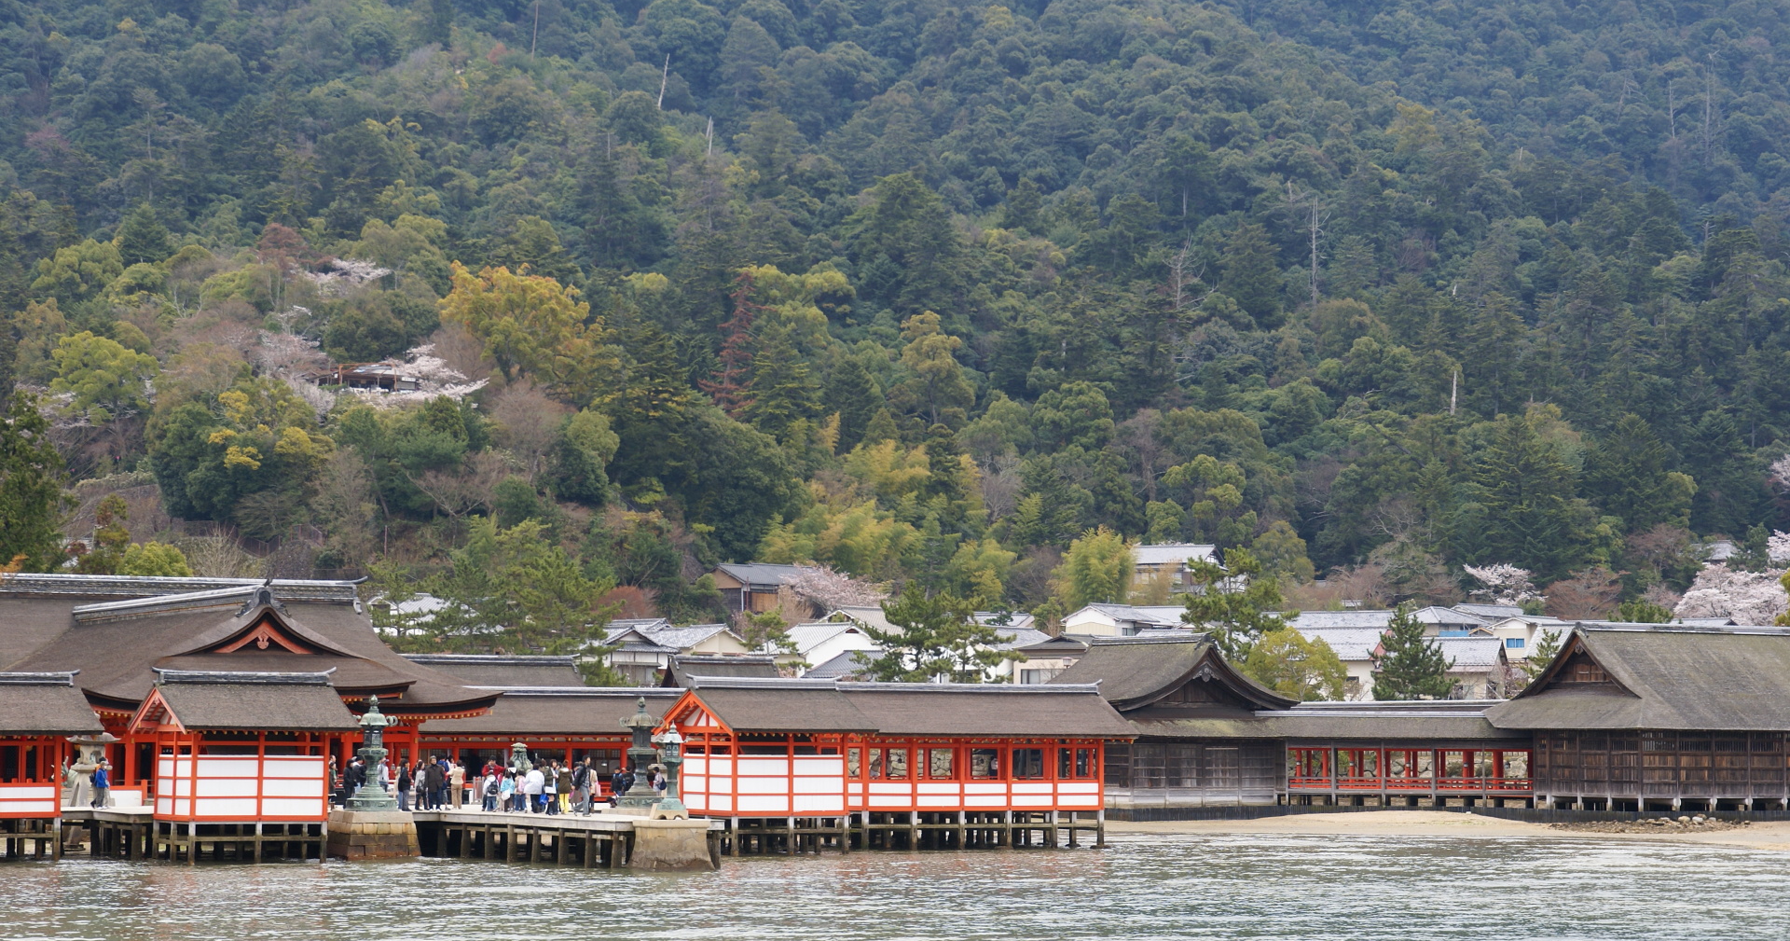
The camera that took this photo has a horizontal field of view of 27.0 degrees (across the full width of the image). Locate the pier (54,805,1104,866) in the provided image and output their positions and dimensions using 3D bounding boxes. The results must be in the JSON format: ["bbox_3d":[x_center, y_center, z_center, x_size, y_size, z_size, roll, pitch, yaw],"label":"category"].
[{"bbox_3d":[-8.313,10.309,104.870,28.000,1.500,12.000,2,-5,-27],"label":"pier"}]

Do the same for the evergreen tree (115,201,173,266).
[{"bbox_3d":[-106.607,-32.843,530.000,8.200,10.000,8.000,0,-4,0],"label":"evergreen tree"}]

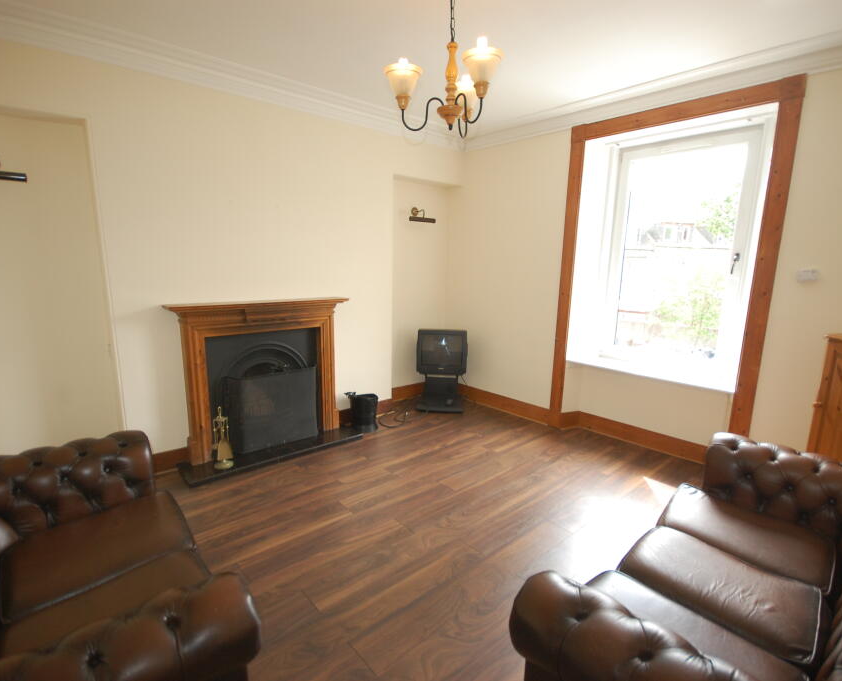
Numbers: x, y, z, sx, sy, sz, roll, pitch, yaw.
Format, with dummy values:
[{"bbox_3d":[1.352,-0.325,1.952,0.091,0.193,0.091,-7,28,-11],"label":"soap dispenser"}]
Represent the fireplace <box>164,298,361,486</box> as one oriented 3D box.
[{"bbox_3d":[-1.152,0.310,3.349,1.368,1.214,0.388,-8,14,-40],"label":"fireplace"}]

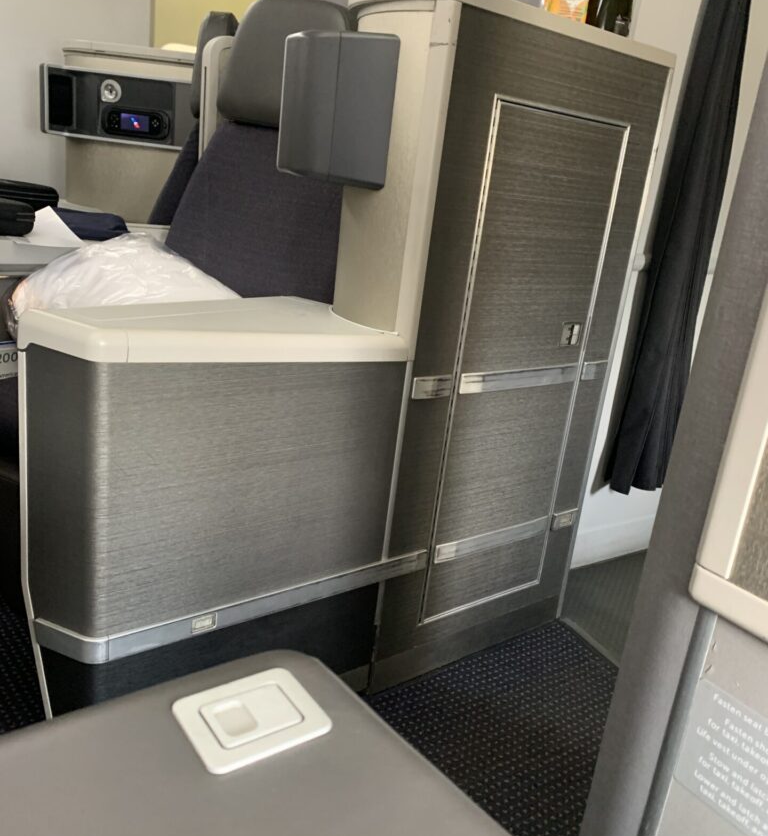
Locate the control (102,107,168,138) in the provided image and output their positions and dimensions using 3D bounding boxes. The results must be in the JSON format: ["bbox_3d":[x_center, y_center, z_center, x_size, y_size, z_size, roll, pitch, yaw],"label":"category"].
[{"bbox_3d":[-0.676,-0.805,2.107,0.168,0.066,0.028,3,18,-11],"label":"control"}]

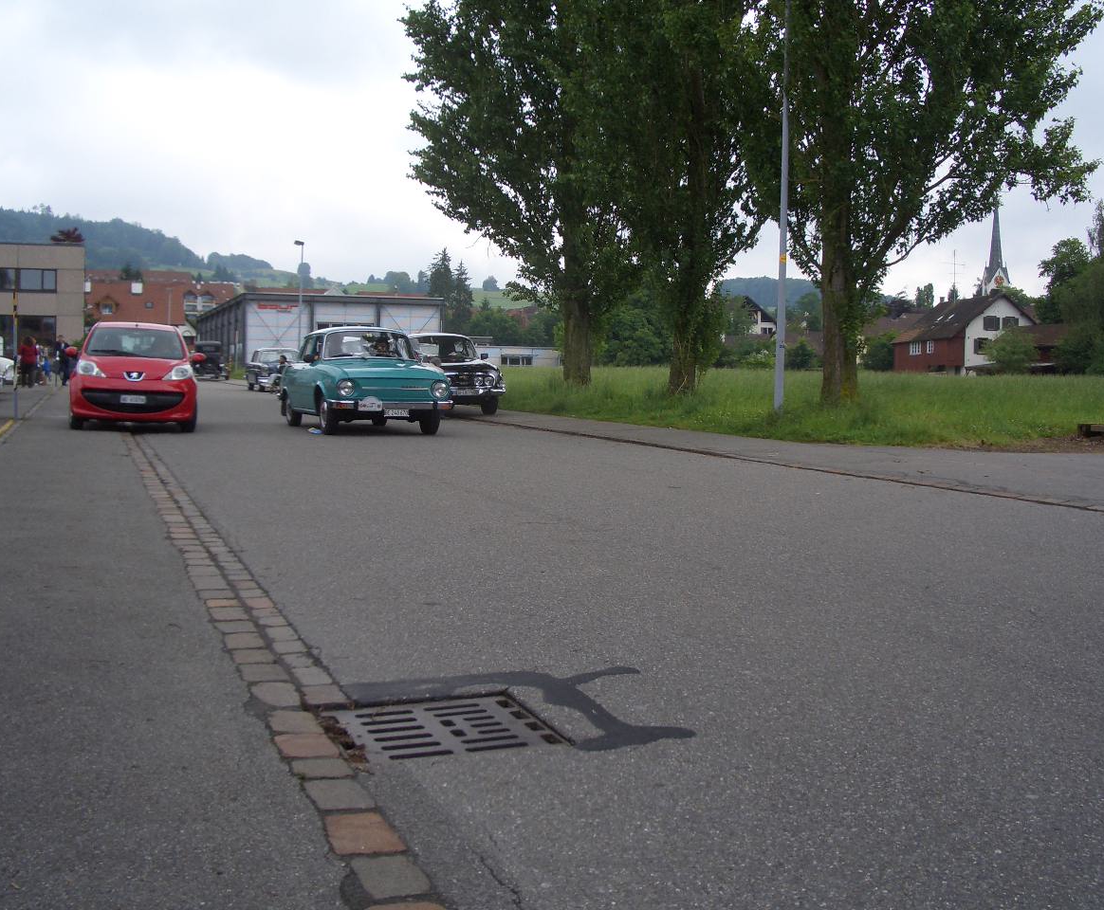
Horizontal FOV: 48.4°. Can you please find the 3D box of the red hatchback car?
[{"bbox_3d":[-5.840,-1.135,17.280,1.630,1.465,3.430,0,4,-16],"label":"red hatchback car"}]

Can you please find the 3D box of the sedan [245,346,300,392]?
[{"bbox_3d":[-9.619,-3.007,43.000,1.750,1.480,4.600,0,4,-20],"label":"sedan"}]

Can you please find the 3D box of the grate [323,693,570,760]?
[{"bbox_3d":[-0.267,0.690,3.030,0.500,0.040,0.479,-1,4,-22],"label":"grate"}]

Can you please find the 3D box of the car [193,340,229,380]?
[{"bbox_3d":[-16.313,-4.498,58.500,1.680,1.800,4.100,0,4,-18],"label":"car"}]

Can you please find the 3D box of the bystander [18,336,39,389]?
[{"bbox_3d":[-16.009,-2.840,37.500,0.560,1.580,0.360,0,4,-14],"label":"bystander"}]

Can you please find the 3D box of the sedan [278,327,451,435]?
[{"bbox_3d":[-2.667,-1.044,16.672,1.620,1.390,4.150,-1,4,-21],"label":"sedan"}]

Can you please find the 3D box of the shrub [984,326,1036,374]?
[{"bbox_3d":[36.612,-8.179,98.000,4.100,4.200,4.000,3,4,20],"label":"shrub"}]

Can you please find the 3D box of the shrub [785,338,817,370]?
[{"bbox_3d":[18.660,-7.471,92.000,2.300,2.600,2.200,2,4,12],"label":"shrub"}]

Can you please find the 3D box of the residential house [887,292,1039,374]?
[{"bbox_3d":[41.768,-12.100,123.614,9.200,8.300,11.500,0,4,-20],"label":"residential house"}]

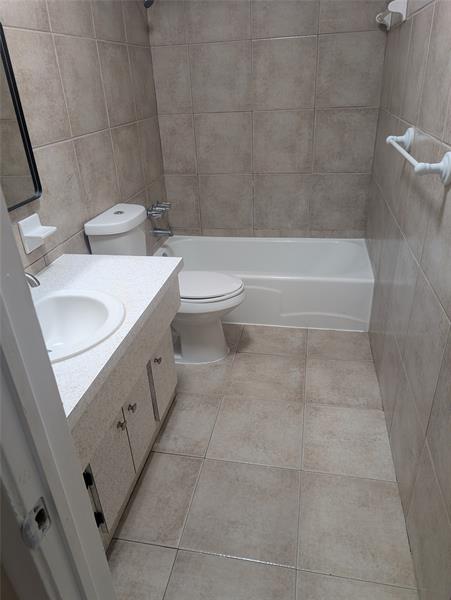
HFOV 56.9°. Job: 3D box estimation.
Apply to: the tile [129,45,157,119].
[{"bbox_3d":[-0.524,-1.382,2.659,0.010,0.406,0.360,3,29,11],"label":"tile"}]

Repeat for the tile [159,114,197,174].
[{"bbox_3d":[-0.337,-1.116,3.007,0.263,0.413,0.010,3,28,11],"label":"tile"}]

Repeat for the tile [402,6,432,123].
[{"bbox_3d":[0.786,-0.946,1.711,0.014,0.405,0.402,3,29,11],"label":"tile"}]

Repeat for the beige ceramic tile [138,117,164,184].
[{"bbox_3d":[-0.508,-1.030,2.866,0.010,0.408,0.380,3,28,11],"label":"beige ceramic tile"}]

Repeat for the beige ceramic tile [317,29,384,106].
[{"bbox_3d":[0.774,-1.418,2.599,0.395,0.405,0.014,3,29,11],"label":"beige ceramic tile"}]

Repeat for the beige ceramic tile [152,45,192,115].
[{"bbox_3d":[-0.358,-1.478,2.820,0.262,0.405,0.014,3,29,11],"label":"beige ceramic tile"}]

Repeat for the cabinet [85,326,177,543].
[{"bbox_3d":[-0.575,0.539,1.647,0.479,0.528,1.045,3,28,11],"label":"cabinet"}]

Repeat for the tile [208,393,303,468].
[{"bbox_3d":[0.153,0.606,1.935,0.409,0.014,0.405,3,29,11],"label":"tile"}]

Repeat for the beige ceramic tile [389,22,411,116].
[{"bbox_3d":[0.858,-1.137,2.058,0.010,0.406,0.406,3,29,11],"label":"beige ceramic tile"}]

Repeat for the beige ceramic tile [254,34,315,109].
[{"bbox_3d":[0.377,-1.442,2.673,0.413,0.408,0.010,3,28,11],"label":"beige ceramic tile"}]

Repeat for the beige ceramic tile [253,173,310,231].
[{"bbox_3d":[0.415,-0.715,3.058,0.413,0.412,0.010,3,28,11],"label":"beige ceramic tile"}]

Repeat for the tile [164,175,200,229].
[{"bbox_3d":[-0.316,-0.741,3.177,0.261,0.405,0.010,3,29,11],"label":"tile"}]

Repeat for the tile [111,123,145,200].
[{"bbox_3d":[-0.588,-0.854,2.540,0.014,0.405,0.399,3,29,11],"label":"tile"}]

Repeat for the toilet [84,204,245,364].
[{"bbox_3d":[-0.263,-0.063,2.329,0.739,0.856,0.405,3,29,11],"label":"toilet"}]

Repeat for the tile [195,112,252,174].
[{"bbox_3d":[-0.007,-1.100,2.943,0.409,0.413,0.010,3,28,11],"label":"tile"}]

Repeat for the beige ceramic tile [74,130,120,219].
[{"bbox_3d":[-0.653,-0.654,2.180,0.010,0.413,0.398,3,29,11],"label":"beige ceramic tile"}]

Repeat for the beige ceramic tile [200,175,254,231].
[{"bbox_3d":[0.012,-0.735,3.136,0.409,0.412,0.010,3,28,11],"label":"beige ceramic tile"}]

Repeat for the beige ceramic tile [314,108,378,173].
[{"bbox_3d":[0.794,-1.059,2.788,0.400,0.413,0.010,3,28,11],"label":"beige ceramic tile"}]

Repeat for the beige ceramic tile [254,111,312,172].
[{"bbox_3d":[0.396,-1.079,2.868,0.409,0.405,0.014,3,29,11],"label":"beige ceramic tile"}]

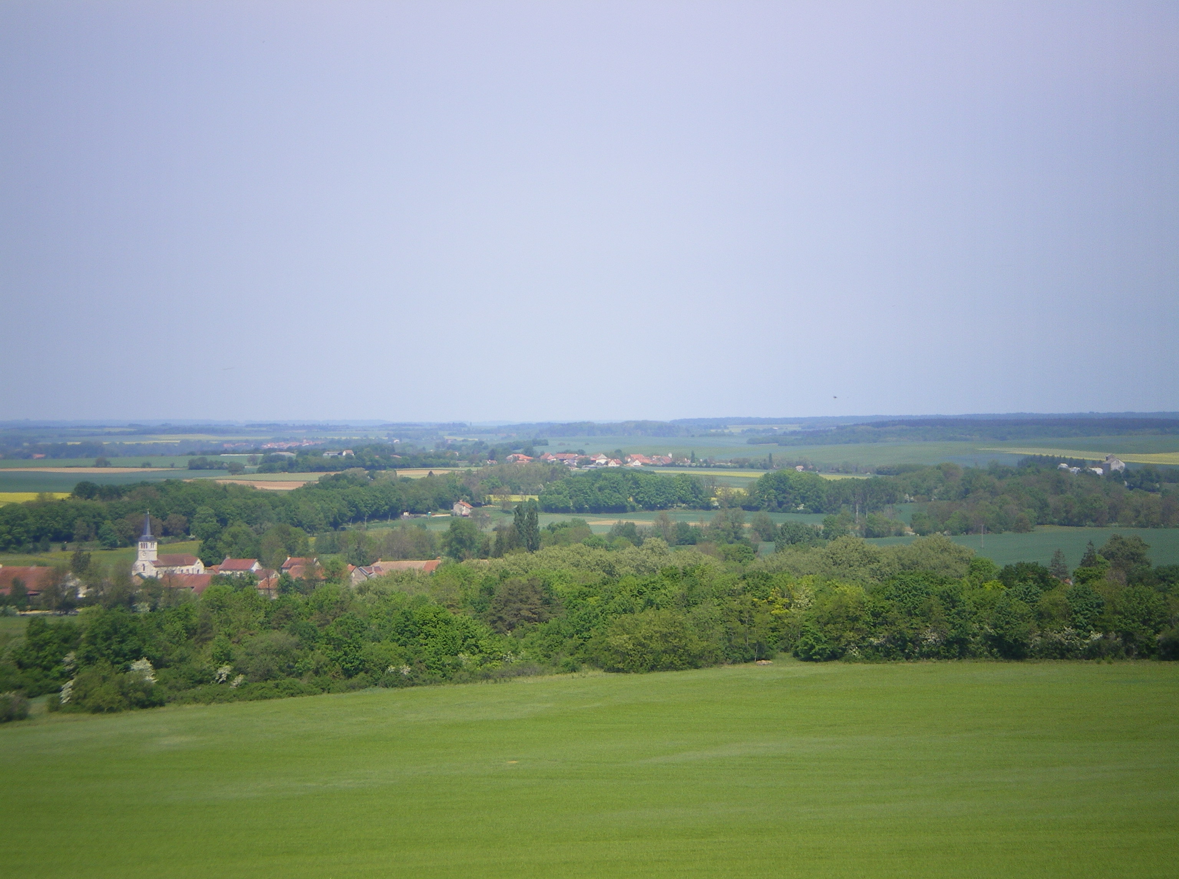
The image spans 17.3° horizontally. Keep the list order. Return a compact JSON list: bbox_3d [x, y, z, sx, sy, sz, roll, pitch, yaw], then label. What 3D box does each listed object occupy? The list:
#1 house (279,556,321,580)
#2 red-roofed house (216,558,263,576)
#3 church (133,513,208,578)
[{"bbox_3d":[-122.470,54.930,1660.000,14.800,9.200,10.700,0,1,35],"label":"house"},{"bbox_3d":[-149.350,55.340,1670.000,15.400,8.400,10.100,0,0,30],"label":"red-roofed house"},{"bbox_3d":[-181.990,45.220,1675.000,18.500,29.800,31.500,0,1,34],"label":"church"}]

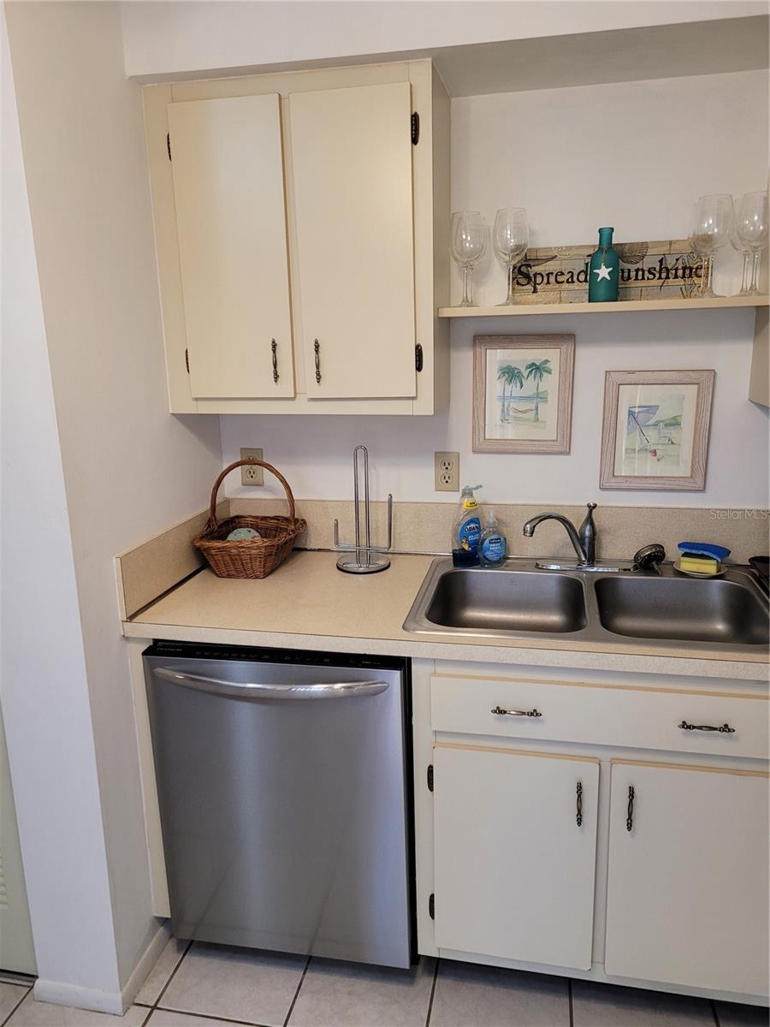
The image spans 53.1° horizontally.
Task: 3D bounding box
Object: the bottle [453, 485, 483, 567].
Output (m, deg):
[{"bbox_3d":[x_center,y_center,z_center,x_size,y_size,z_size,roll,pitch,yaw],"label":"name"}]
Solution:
[{"bbox_3d":[0.224,0.031,2.081,0.078,0.222,0.052,-4,14,-12],"label":"bottle"}]

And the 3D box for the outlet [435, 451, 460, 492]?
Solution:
[{"bbox_3d":[0.177,-0.117,2.185,0.070,0.114,0.007,2,14,12],"label":"outlet"}]

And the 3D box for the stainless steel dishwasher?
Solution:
[{"bbox_3d":[-0.188,0.636,2.046,0.604,0.825,0.625,1,14,12],"label":"stainless steel dishwasher"}]

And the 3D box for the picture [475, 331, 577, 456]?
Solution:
[{"bbox_3d":[0.372,-0.321,2.085,0.263,0.313,0.020,2,14,12],"label":"picture"}]

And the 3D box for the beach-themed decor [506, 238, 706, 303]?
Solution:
[{"bbox_3d":[0.554,-0.600,1.932,0.482,0.147,0.020,1,7,12],"label":"beach-themed decor"}]

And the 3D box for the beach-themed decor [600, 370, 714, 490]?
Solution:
[{"bbox_3d":[0.714,-0.218,2.035,0.268,0.313,0.020,2,14,12],"label":"beach-themed decor"}]

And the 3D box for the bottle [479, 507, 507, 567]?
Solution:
[{"bbox_3d":[0.289,0.061,2.070,0.074,0.166,0.048,0,14,5],"label":"bottle"}]

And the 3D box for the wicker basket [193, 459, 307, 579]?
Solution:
[{"bbox_3d":[-0.358,0.006,2.118,0.230,0.300,0.265,0,14,5],"label":"wicker basket"}]

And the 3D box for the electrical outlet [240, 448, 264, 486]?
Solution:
[{"bbox_3d":[-0.396,-0.138,2.306,0.070,0.114,0.007,2,14,12],"label":"electrical outlet"}]

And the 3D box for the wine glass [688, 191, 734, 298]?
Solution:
[{"bbox_3d":[0.744,-0.603,1.759,0.083,0.217,0.083,1,14,12],"label":"wine glass"}]

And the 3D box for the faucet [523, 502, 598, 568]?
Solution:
[{"bbox_3d":[0.464,0.066,2.029,0.214,0.182,0.050,-6,14,-20],"label":"faucet"}]

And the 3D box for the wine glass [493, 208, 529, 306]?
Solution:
[{"bbox_3d":[0.308,-0.621,1.883,0.088,0.222,0.088,2,14,12],"label":"wine glass"}]

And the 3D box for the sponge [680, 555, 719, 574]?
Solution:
[{"bbox_3d":[0.810,0.126,1.984,0.086,0.037,0.060,5,15,25],"label":"sponge"}]

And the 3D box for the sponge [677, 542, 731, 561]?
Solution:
[{"bbox_3d":[0.827,0.096,2.011,0.126,0.032,0.070,10,15,10],"label":"sponge"}]

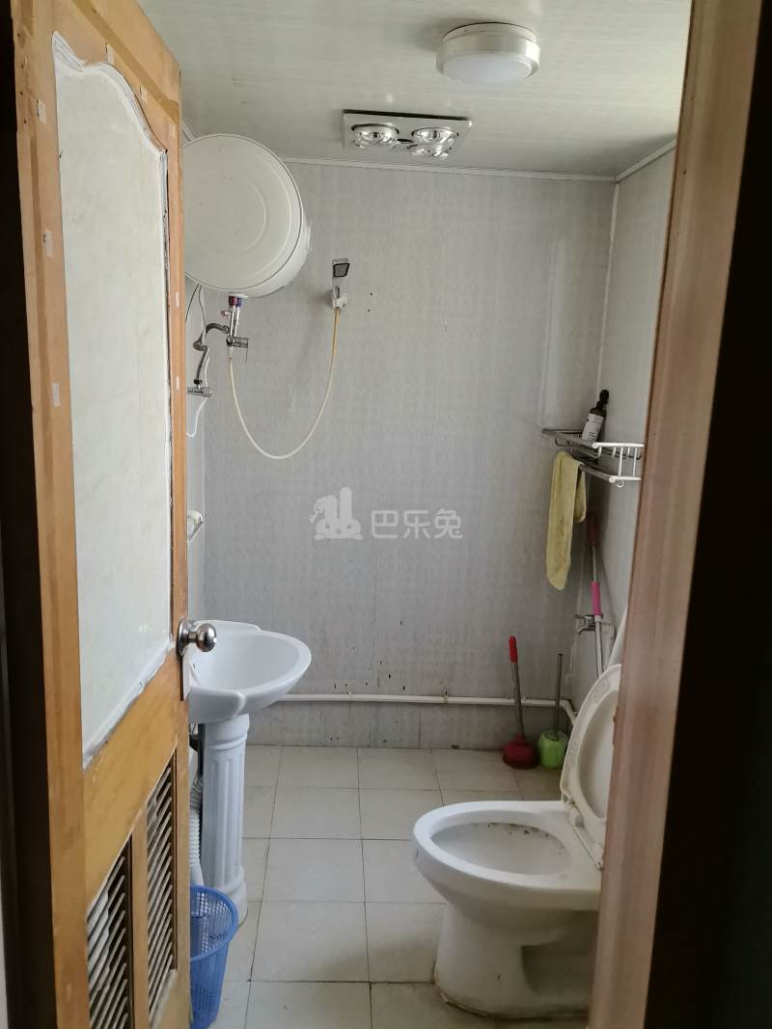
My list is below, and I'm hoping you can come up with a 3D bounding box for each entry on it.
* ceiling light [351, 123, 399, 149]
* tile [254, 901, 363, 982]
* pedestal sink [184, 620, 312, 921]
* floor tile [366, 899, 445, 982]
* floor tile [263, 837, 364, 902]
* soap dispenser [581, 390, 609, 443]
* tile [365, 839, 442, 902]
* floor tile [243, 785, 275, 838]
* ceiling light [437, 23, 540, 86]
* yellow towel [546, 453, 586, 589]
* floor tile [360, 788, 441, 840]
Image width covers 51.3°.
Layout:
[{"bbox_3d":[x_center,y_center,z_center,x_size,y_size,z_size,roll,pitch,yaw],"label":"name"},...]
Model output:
[{"bbox_3d":[-0.030,-1.081,2.321,0.134,0.055,0.134,2,12,-4],"label":"ceiling light"},{"bbox_3d":[-0.201,1.164,2.188,0.302,0.012,0.302,2,12,-4],"label":"tile"},{"bbox_3d":[-0.433,0.745,2.217,0.428,0.776,0.484,2,12,-4],"label":"pedestal sink"},{"bbox_3d":[0.100,1.173,2.209,0.302,0.012,0.302,2,12,-4],"label":"floor tile"},{"bbox_3d":[-0.218,1.099,2.480,0.300,0.010,0.300,2,12,-4],"label":"floor tile"},{"bbox_3d":[0.751,-0.339,2.851,0.059,0.214,0.062,15,-2,-11],"label":"soap dispenser"},{"bbox_3d":[0.081,1.110,2.501,0.300,0.010,0.300,2,12,-4],"label":"tile"},{"bbox_3d":[-0.539,1.032,2.759,0.302,0.012,0.302,2,12,-4],"label":"floor tile"},{"bbox_3d":[0.203,-0.914,1.600,0.202,0.053,0.202,2,12,-4],"label":"ceiling light"},{"bbox_3d":[0.643,0.026,2.912,0.070,0.475,0.250,2,12,-4],"label":"yellow towel"},{"bbox_3d":[0.064,1.050,2.800,0.302,0.012,0.302,2,12,-4],"label":"floor tile"}]

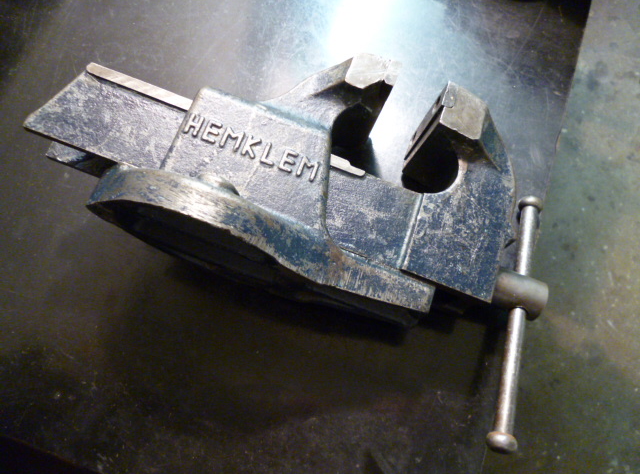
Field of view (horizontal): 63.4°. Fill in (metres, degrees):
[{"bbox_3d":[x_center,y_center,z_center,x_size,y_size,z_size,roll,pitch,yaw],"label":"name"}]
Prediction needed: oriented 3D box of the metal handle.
[{"bbox_3d":[0.138,0.050,0.360,0.019,0.019,0.194,21,60,-1],"label":"metal handle"}]

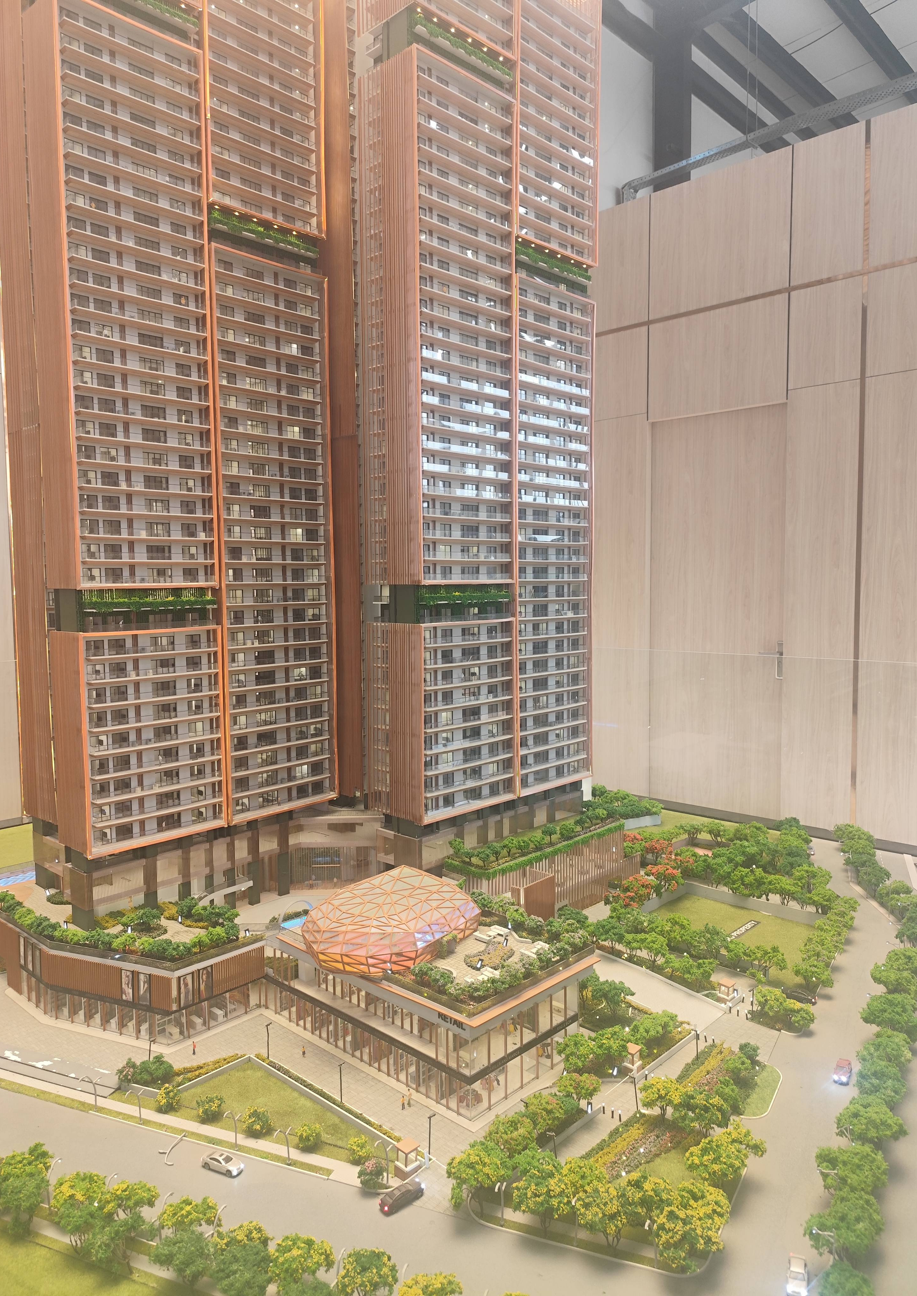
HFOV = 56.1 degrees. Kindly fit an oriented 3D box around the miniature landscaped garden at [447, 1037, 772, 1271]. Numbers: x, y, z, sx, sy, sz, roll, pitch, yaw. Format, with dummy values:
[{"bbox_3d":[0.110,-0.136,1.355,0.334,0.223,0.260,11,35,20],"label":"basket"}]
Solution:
[{"bbox_3d":[0.279,0.654,1.218,0.292,0.076,0.554,3,5,40],"label":"miniature landscaped garden"}]

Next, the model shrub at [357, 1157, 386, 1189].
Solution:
[{"bbox_3d":[-0.114,0.684,1.123,0.037,0.035,0.037,0,4,0],"label":"model shrub"}]

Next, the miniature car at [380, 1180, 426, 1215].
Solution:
[{"bbox_3d":[-0.071,0.695,1.095,0.062,0.018,0.022,-4,6,-43],"label":"miniature car"}]

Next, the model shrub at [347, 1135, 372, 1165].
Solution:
[{"bbox_3d":[-0.134,0.680,1.168,0.033,0.036,0.033,0,4,0],"label":"model shrub"}]

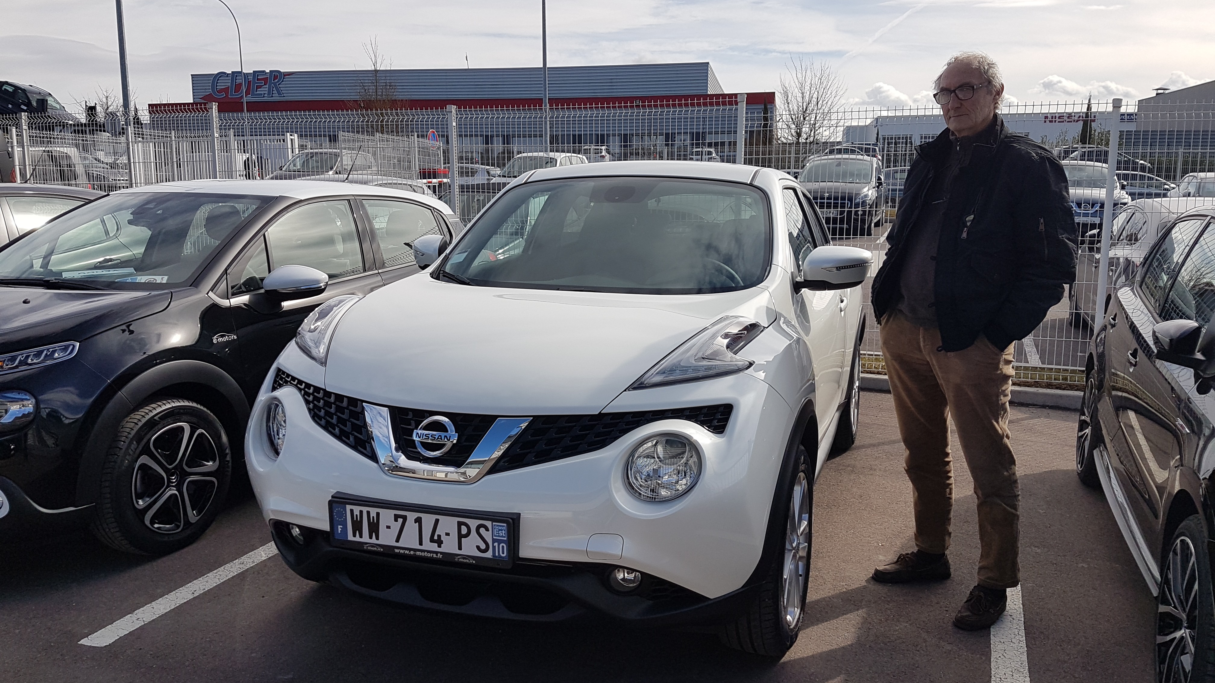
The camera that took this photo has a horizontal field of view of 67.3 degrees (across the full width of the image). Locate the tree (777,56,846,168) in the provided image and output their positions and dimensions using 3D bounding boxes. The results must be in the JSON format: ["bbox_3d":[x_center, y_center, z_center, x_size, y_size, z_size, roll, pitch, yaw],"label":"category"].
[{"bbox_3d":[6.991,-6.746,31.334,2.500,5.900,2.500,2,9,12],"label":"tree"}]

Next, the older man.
[{"bbox_3d":[1.225,-0.007,3.136,0.450,1.860,0.610,-5,10,-30],"label":"older man"}]

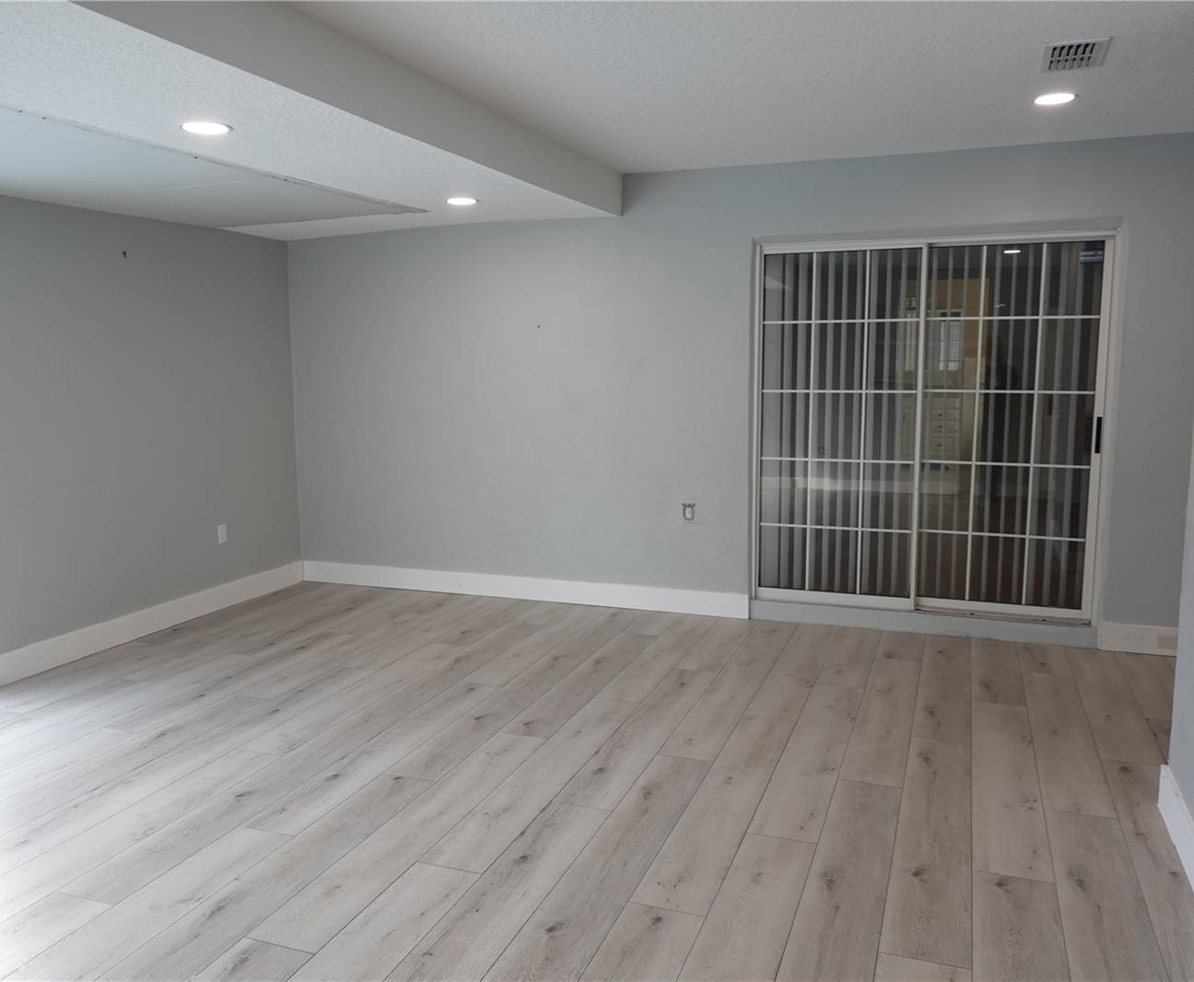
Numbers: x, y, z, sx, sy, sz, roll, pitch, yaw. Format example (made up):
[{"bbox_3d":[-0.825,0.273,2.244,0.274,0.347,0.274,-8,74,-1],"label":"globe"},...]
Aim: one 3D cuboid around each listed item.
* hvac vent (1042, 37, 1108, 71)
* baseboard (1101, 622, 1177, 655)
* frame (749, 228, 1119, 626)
[{"bbox_3d":[1.651,-1.508,3.395,0.203,0.022,0.358,3,8,21],"label":"hvac vent"},{"bbox_3d":[2.748,0.751,4.949,0.380,0.147,0.018,3,8,21],"label":"baseboard"},{"bbox_3d":[1.767,-0.336,5.337,1.793,2.021,0.120,3,8,21],"label":"frame"}]

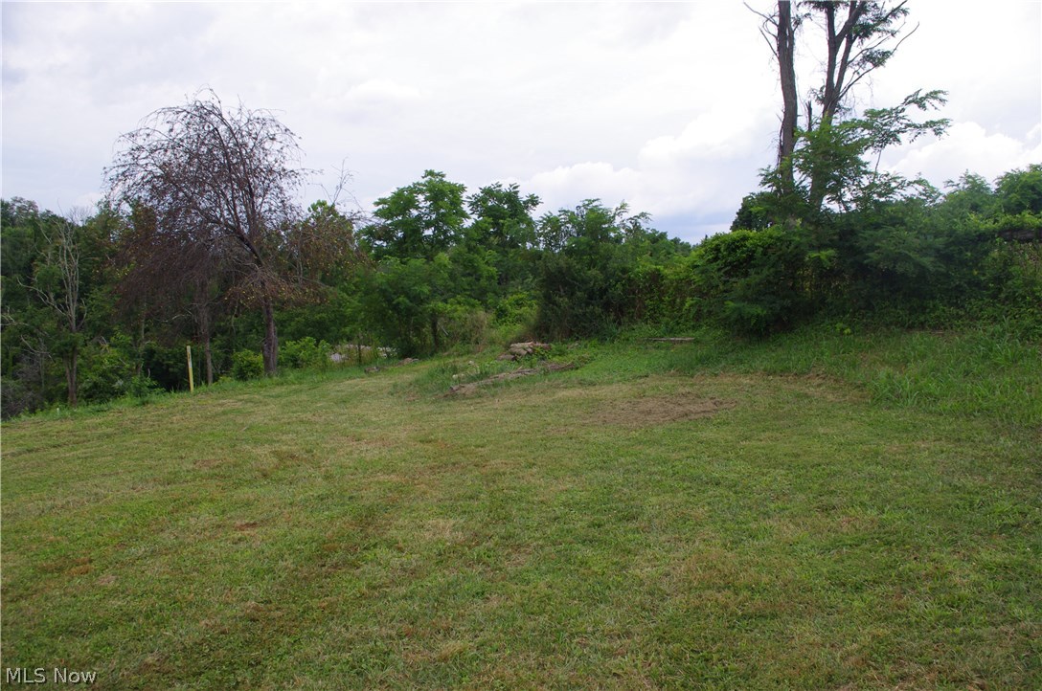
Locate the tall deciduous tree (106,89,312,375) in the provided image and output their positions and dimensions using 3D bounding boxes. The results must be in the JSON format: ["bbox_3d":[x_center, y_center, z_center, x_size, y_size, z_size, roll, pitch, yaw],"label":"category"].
[{"bbox_3d":[-9.388,-3.418,23.500,6.200,8.600,6.000,-2,2,-21],"label":"tall deciduous tree"}]

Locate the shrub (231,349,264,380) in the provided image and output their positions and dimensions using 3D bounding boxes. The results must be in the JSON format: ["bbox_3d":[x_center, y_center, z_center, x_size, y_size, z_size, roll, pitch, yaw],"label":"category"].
[{"bbox_3d":[-8.059,0.550,23.000,1.000,0.900,0.950,-2,2,-19],"label":"shrub"}]

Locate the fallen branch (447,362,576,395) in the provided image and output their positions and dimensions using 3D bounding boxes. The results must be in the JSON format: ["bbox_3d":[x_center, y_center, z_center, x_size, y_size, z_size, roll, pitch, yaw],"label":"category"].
[{"bbox_3d":[-0.112,0.825,20.400,0.450,0.280,4.540,0,7,45],"label":"fallen branch"}]

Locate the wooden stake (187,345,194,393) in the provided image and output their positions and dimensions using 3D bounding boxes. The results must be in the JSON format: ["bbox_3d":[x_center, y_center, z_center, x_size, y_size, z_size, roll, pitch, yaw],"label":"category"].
[{"bbox_3d":[-8.269,0.586,19.500,0.080,1.200,0.050,-3,2,-21],"label":"wooden stake"}]

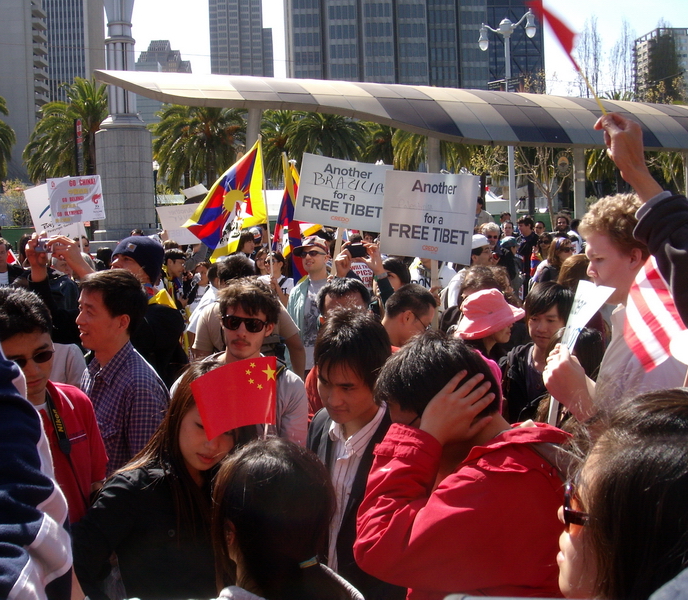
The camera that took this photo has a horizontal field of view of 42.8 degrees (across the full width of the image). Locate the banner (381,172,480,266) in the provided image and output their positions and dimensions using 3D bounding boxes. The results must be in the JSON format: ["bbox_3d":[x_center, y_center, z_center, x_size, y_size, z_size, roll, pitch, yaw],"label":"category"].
[{"bbox_3d":[0.467,-0.456,4.800,0.620,0.470,0.040,10,9,36],"label":"banner"}]

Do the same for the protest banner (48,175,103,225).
[{"bbox_3d":[-2.808,-1.048,9.200,0.600,0.457,0.020,-8,2,-17],"label":"protest banner"}]

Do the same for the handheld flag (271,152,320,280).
[{"bbox_3d":[-0.403,-0.686,7.300,0.420,1.050,0.350,0,6,24],"label":"handheld flag"}]

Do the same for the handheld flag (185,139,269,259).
[{"bbox_3d":[-1.170,-0.974,8.600,0.820,1.150,0.350,-2,6,6],"label":"handheld flag"}]

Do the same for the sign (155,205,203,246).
[{"bbox_3d":[-1.679,-0.794,9.300,0.610,0.457,0.020,-16,15,30],"label":"sign"}]

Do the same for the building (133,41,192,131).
[{"bbox_3d":[-96.692,-91.042,475.344,34.000,101.000,34.000,-2,5,0],"label":"building"}]

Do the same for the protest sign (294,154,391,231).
[{"bbox_3d":[0.007,-0.713,5.850,0.610,0.457,0.020,9,1,3],"label":"protest sign"}]

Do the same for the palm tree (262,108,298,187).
[{"bbox_3d":[-4.475,-9.241,61.669,6.500,10.600,6.500,-2,5,0],"label":"palm tree"}]

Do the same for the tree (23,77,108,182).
[{"bbox_3d":[-14.376,-7.259,50.000,6.800,11.000,6.800,-2,5,0],"label":"tree"}]

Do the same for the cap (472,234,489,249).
[{"bbox_3d":[1.026,-0.449,6.800,0.230,0.120,0.180,-3,6,-6],"label":"cap"}]

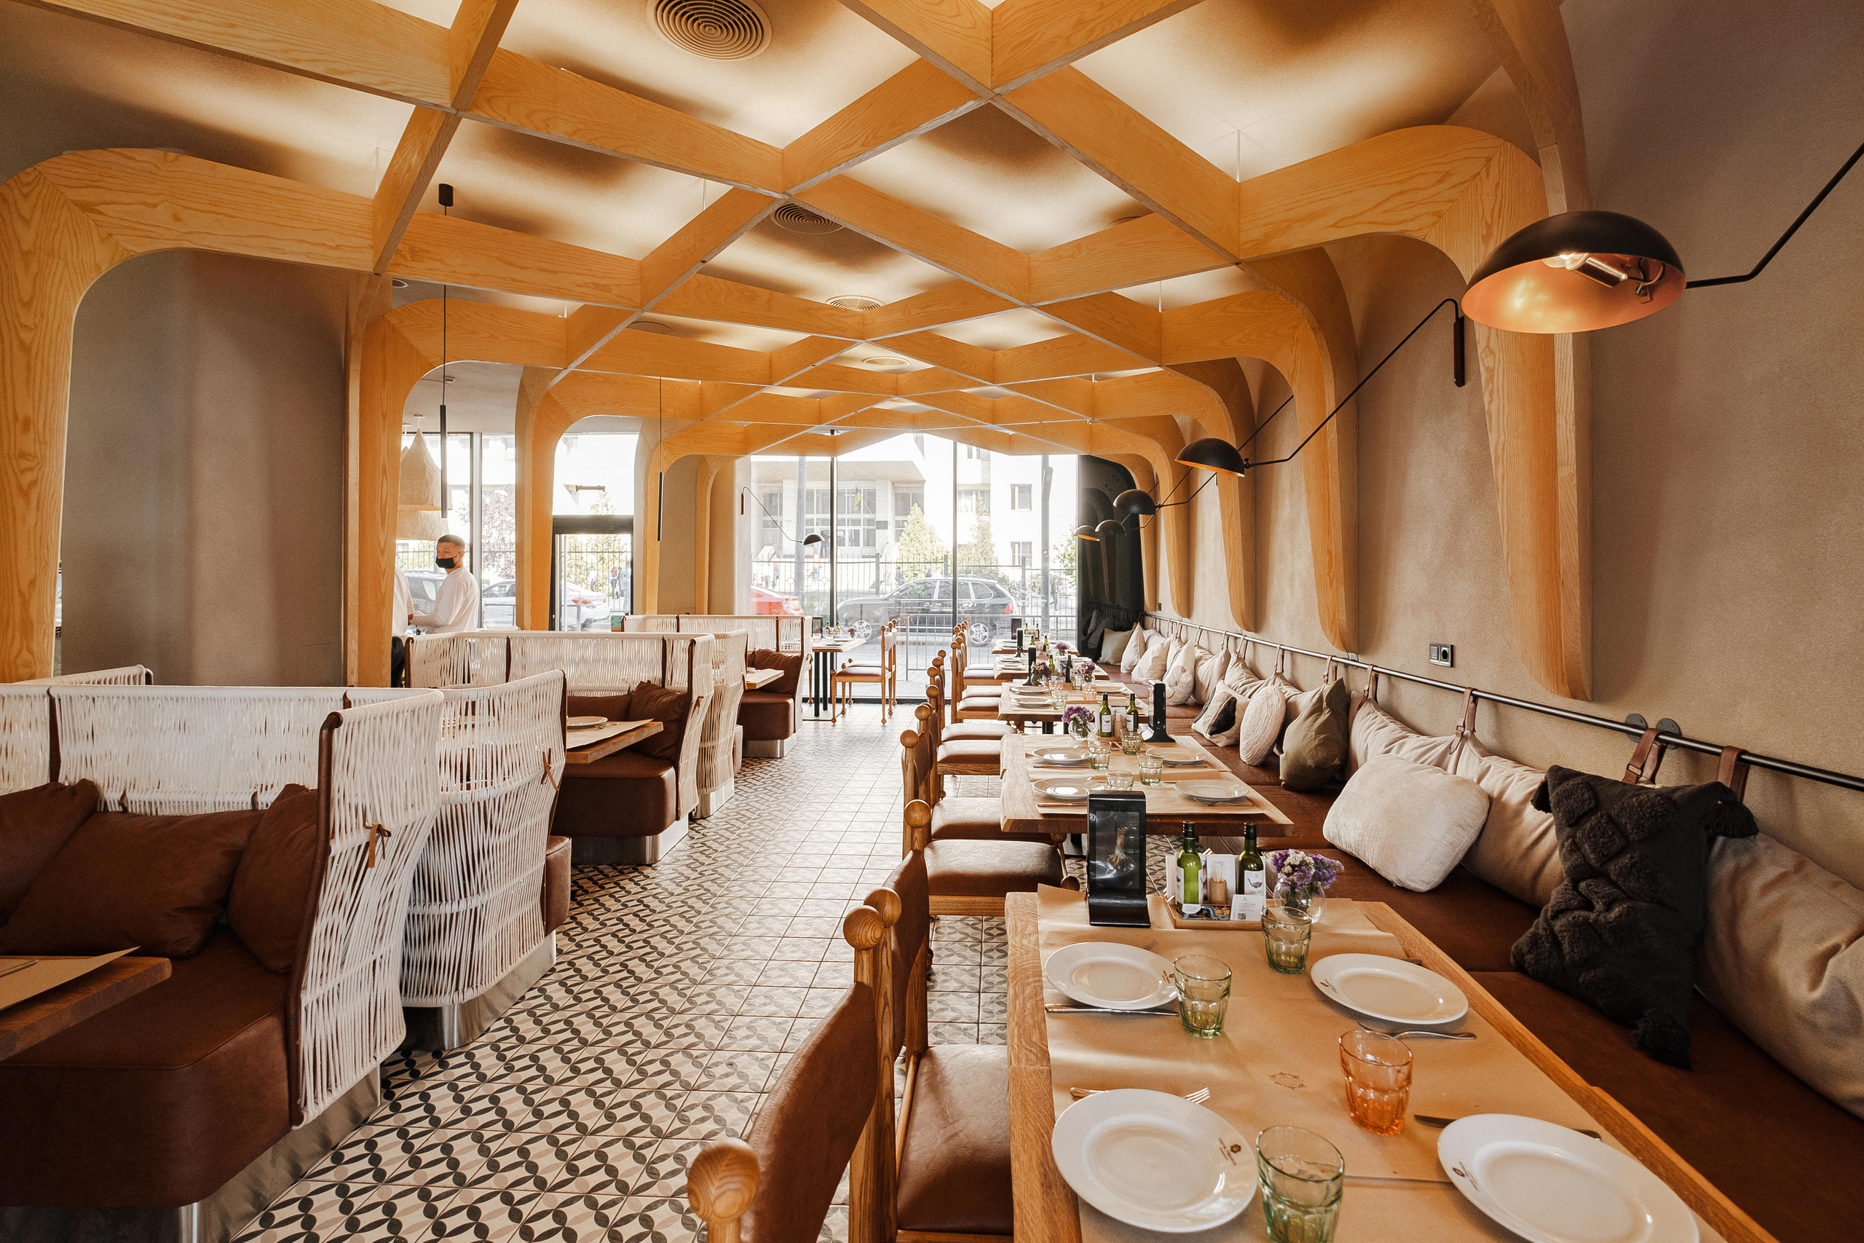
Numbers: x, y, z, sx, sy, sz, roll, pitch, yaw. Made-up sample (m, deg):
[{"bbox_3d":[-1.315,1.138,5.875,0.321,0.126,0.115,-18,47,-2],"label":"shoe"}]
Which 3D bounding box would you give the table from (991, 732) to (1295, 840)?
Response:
[{"bbox_3d":[0.651,0.892,2.798,0.790,0.730,1.200,0,3,5],"label":"table"}]

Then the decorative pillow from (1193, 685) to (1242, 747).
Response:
[{"bbox_3d":[1.676,0.514,4.503,0.140,0.370,0.450,30,4,0],"label":"decorative pillow"}]

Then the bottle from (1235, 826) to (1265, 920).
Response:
[{"bbox_3d":[0.648,0.511,1.577,0.052,0.185,0.052,0,3,5],"label":"bottle"}]

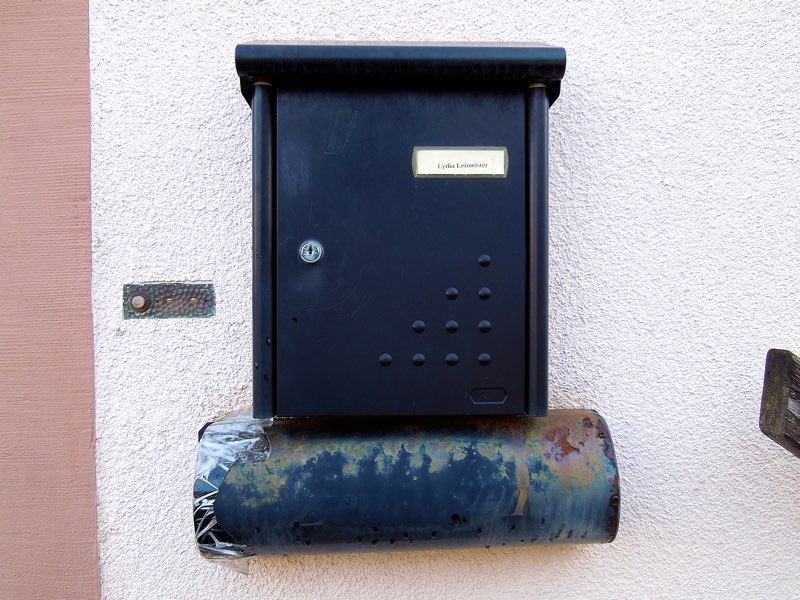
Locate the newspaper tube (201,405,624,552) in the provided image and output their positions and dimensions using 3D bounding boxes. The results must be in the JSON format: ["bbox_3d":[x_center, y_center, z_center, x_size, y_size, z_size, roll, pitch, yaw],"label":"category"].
[{"bbox_3d":[0.001,0.184,0.606,0.415,0.128,0.122,0,1,-2],"label":"newspaper tube"}]

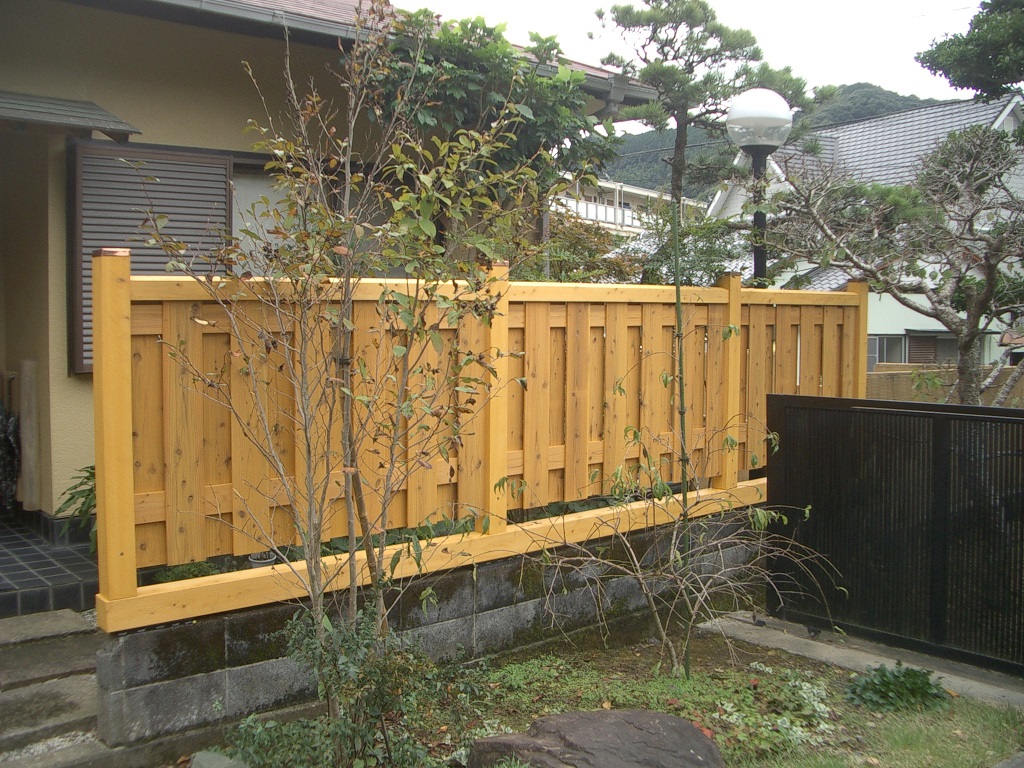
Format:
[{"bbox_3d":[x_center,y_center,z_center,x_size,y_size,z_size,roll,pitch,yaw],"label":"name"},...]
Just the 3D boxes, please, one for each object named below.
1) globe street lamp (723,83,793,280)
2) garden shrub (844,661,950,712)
[{"bbox_3d":[1.608,-0.430,6.849,0.440,3.000,0.440,1,5,13],"label":"globe street lamp"},{"bbox_3d":[1.760,1.354,4.720,0.460,0.170,0.360,2,5,22],"label":"garden shrub"}]

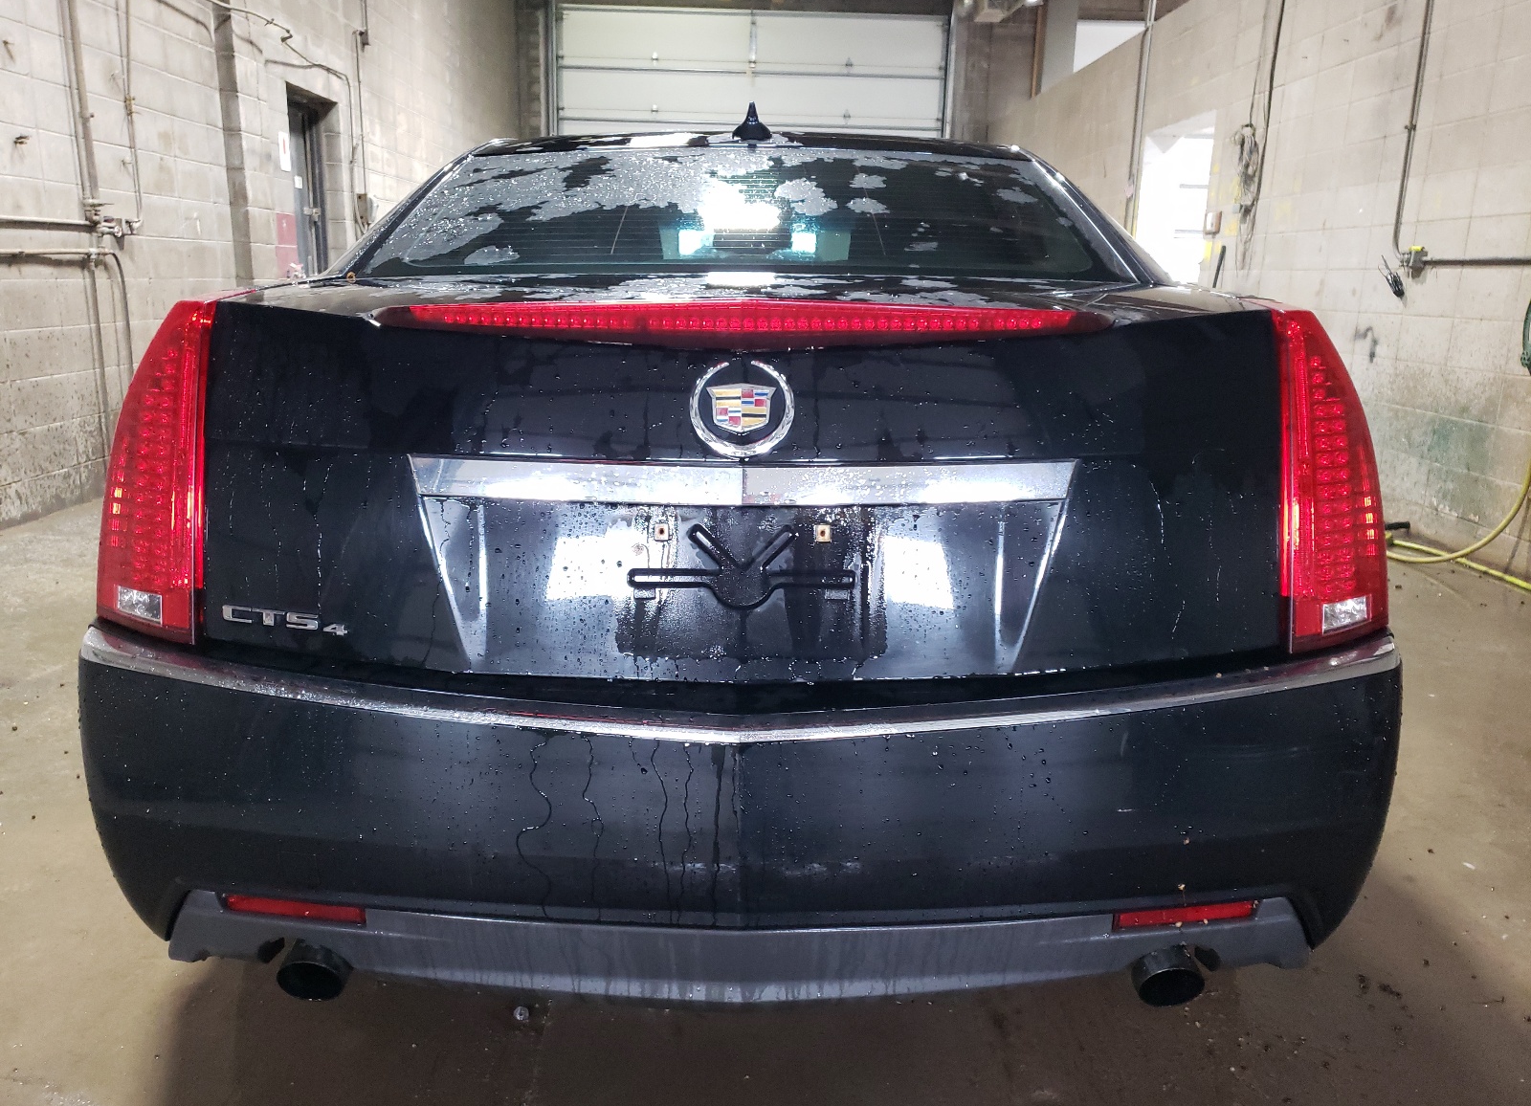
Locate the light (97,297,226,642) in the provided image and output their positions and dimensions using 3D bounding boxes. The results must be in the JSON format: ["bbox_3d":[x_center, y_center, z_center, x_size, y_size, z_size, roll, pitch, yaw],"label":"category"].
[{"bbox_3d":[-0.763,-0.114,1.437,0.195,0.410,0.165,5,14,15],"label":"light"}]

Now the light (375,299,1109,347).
[{"bbox_3d":[-0.023,-0.252,1.244,0.790,0.052,0.090,0,14,-1],"label":"light"}]

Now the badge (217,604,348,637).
[{"bbox_3d":[-0.566,0.080,1.365,0.165,0.025,0.010,4,14,13],"label":"badge"}]

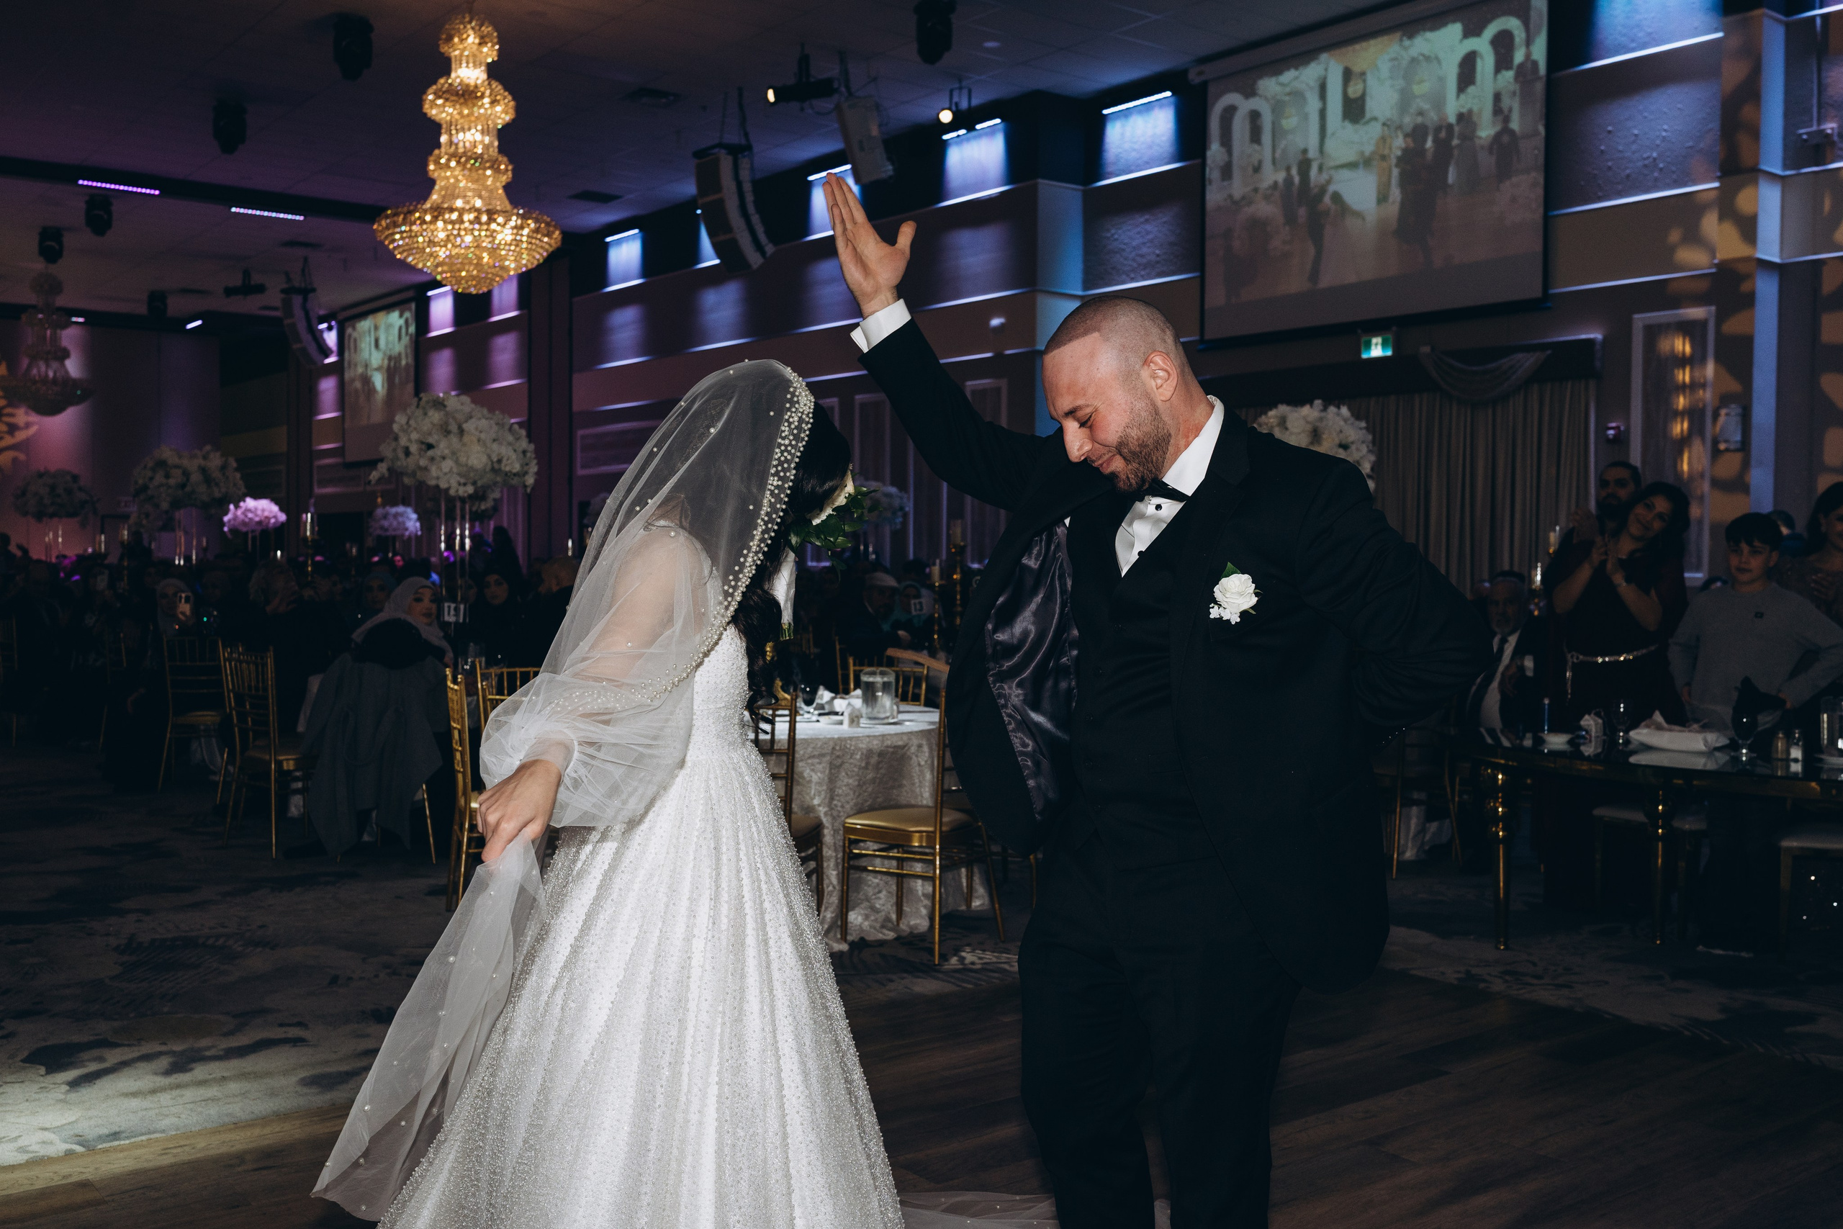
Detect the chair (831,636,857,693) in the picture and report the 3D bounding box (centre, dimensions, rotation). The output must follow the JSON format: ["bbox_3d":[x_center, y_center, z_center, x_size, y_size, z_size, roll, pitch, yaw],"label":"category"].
[{"bbox_3d":[-0.206,0.585,10.098,0.400,0.920,0.450,2,2,33],"label":"chair"}]

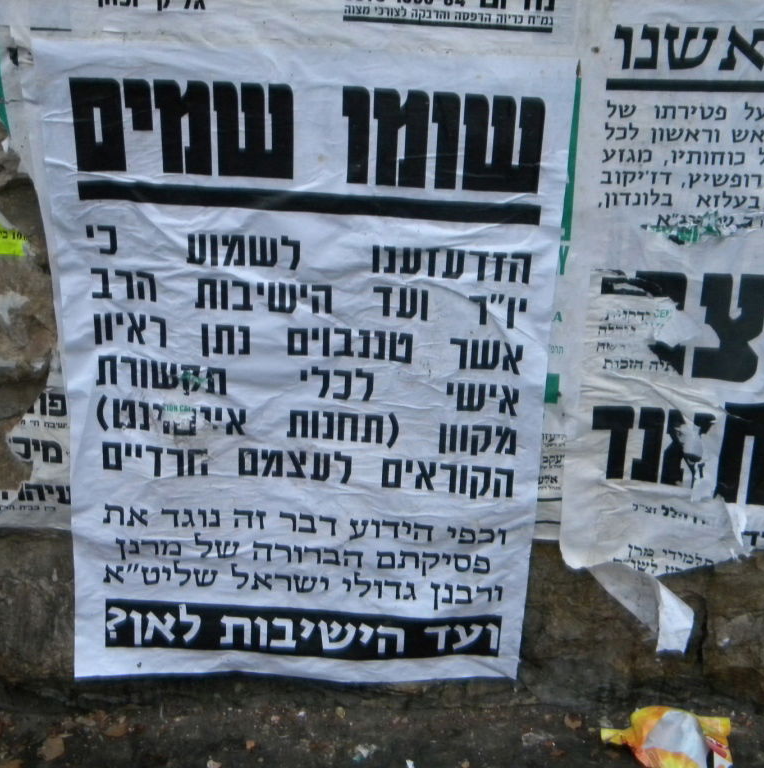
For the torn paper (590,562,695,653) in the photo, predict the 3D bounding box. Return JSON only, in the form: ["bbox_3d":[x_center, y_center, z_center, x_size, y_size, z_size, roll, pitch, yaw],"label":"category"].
[{"bbox_3d":[0.283,0.243,1.513,0.113,0.115,0.050,1,25,-3],"label":"torn paper"}]

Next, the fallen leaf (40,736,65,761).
[{"bbox_3d":[-0.356,0.393,1.500,0.030,0.008,0.040,1,25,-3],"label":"fallen leaf"}]

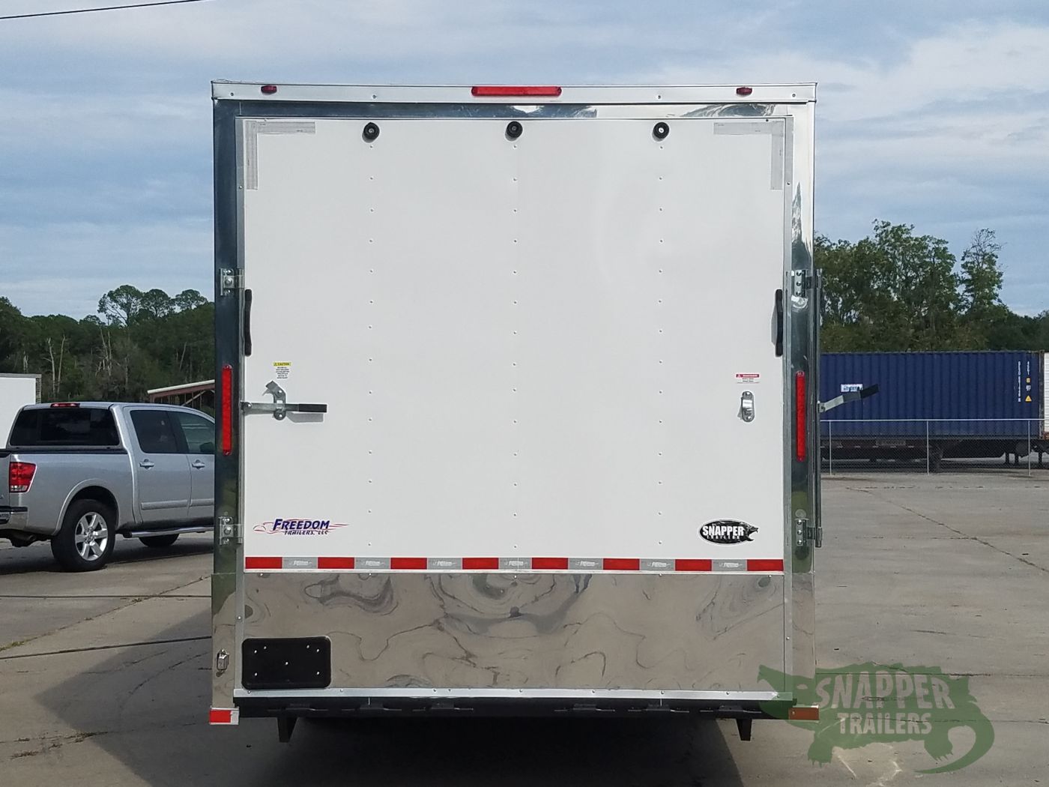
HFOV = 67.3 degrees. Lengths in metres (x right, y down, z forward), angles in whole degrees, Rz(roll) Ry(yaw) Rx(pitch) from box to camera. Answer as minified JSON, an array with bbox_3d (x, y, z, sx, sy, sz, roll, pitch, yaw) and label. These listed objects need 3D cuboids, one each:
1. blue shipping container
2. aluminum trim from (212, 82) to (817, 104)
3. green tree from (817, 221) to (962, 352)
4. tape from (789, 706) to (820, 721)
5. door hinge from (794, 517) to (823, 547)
[{"bbox_3d":[10.800,0.080,26.900,12.190,2.860,2.440,0,-1,3],"label":"blue shipping container"},{"bbox_3d":[-0.044,-1.283,3.375,2.580,0.090,0.050,0,0,0],"label":"aluminum trim"},{"bbox_3d":[19.400,-3.200,42.000,8.000,11.900,7.500,0,-1,0],"label":"green tree"},{"bbox_3d":[1.188,1.357,3.345,0.129,0.055,0.010,0,0,0],"label":"tape"},{"bbox_3d":[1.198,0.589,3.325,0.116,0.124,0.050,0,0,0],"label":"door hinge"}]

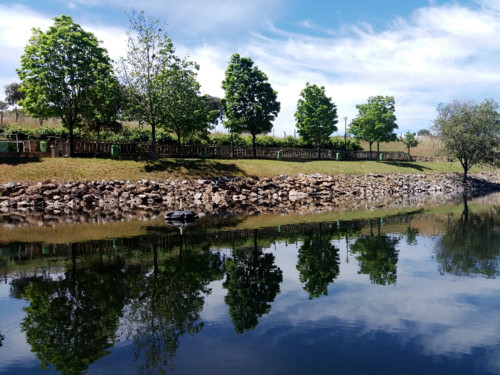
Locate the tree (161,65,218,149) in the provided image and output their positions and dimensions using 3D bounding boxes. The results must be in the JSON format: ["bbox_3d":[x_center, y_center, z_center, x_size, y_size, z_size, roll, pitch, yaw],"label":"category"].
[{"bbox_3d":[-5.090,-6.560,34.000,4.880,7.730,4.630,-1,1,0],"label":"tree"}]

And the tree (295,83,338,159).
[{"bbox_3d":[6.990,-6.960,42.500,4.520,8.040,4.520,-1,1,0],"label":"tree"}]

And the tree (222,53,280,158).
[{"bbox_3d":[0.140,-7.360,36.500,5.230,9.480,4.970,-1,1,0],"label":"tree"}]

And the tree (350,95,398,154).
[{"bbox_3d":[14.650,-6.930,47.500,5.700,7.750,5.410,-1,1,0],"label":"tree"}]

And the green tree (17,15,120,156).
[{"bbox_3d":[-12.790,-7.150,28.500,7.330,10.010,6.600,-1,1,0],"label":"green tree"}]

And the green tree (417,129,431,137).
[{"bbox_3d":[49.340,-15.000,115.000,4.270,3.550,4.270,-1,1,0],"label":"green tree"}]

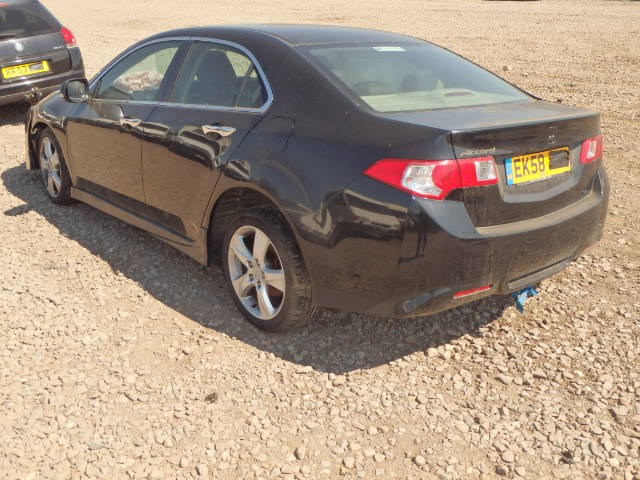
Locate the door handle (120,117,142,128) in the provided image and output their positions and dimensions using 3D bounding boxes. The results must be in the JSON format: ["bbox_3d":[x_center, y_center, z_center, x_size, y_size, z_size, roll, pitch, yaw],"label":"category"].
[{"bbox_3d":[-1.103,-0.686,3.893,0.055,0.050,0.240,-14,19,-39],"label":"door handle"}]

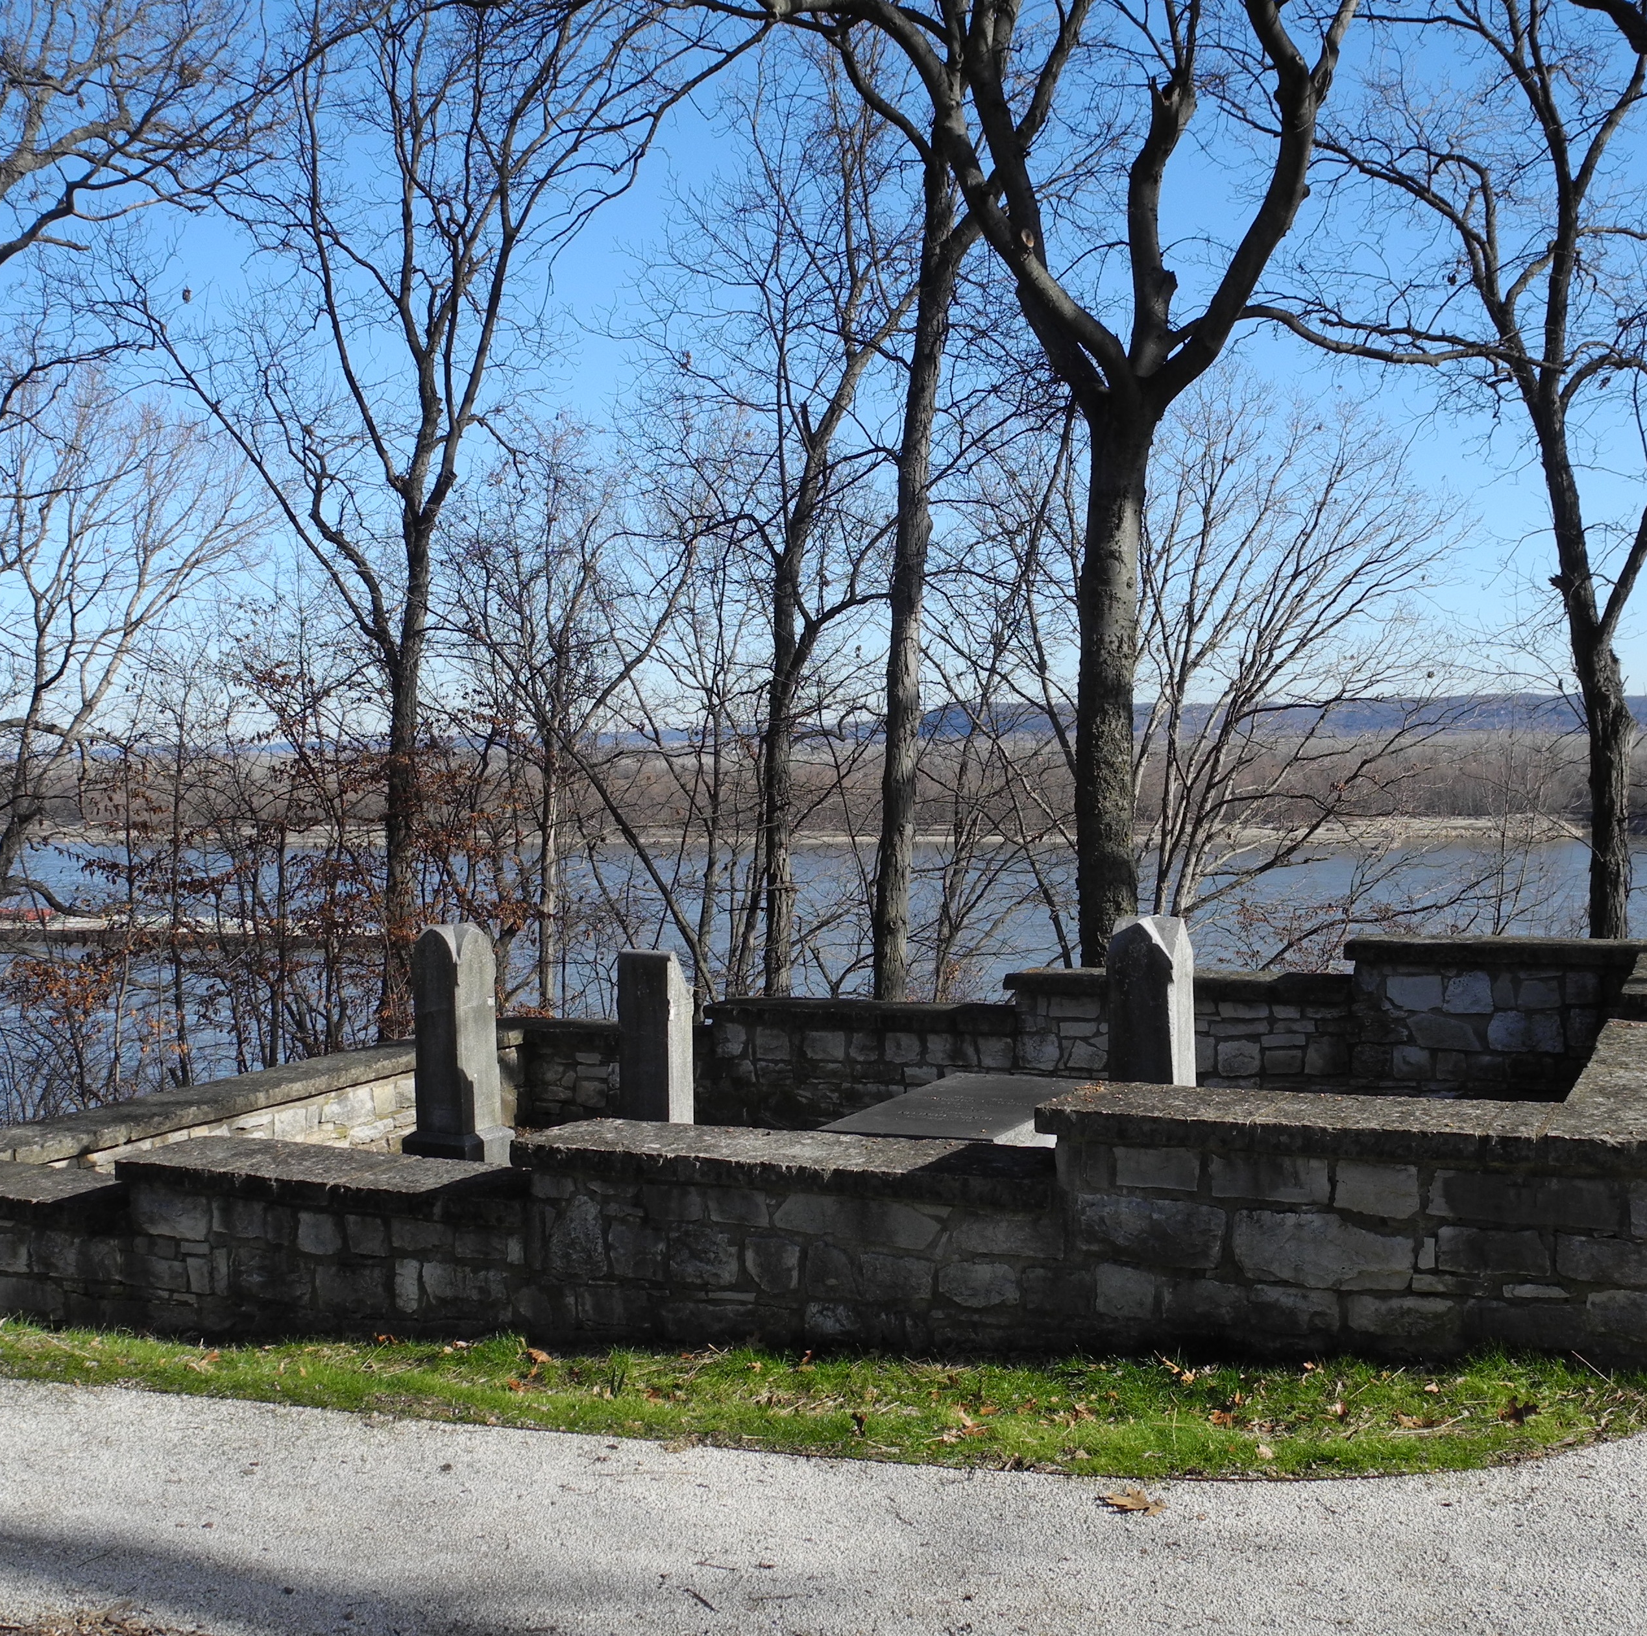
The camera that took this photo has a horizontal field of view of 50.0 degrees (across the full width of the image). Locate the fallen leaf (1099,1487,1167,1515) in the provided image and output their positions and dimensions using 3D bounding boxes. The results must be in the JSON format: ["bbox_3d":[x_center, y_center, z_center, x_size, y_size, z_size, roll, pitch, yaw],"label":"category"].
[{"bbox_3d":[0.725,1.588,4.100,0.145,0.034,0.105,-1,2,6],"label":"fallen leaf"}]

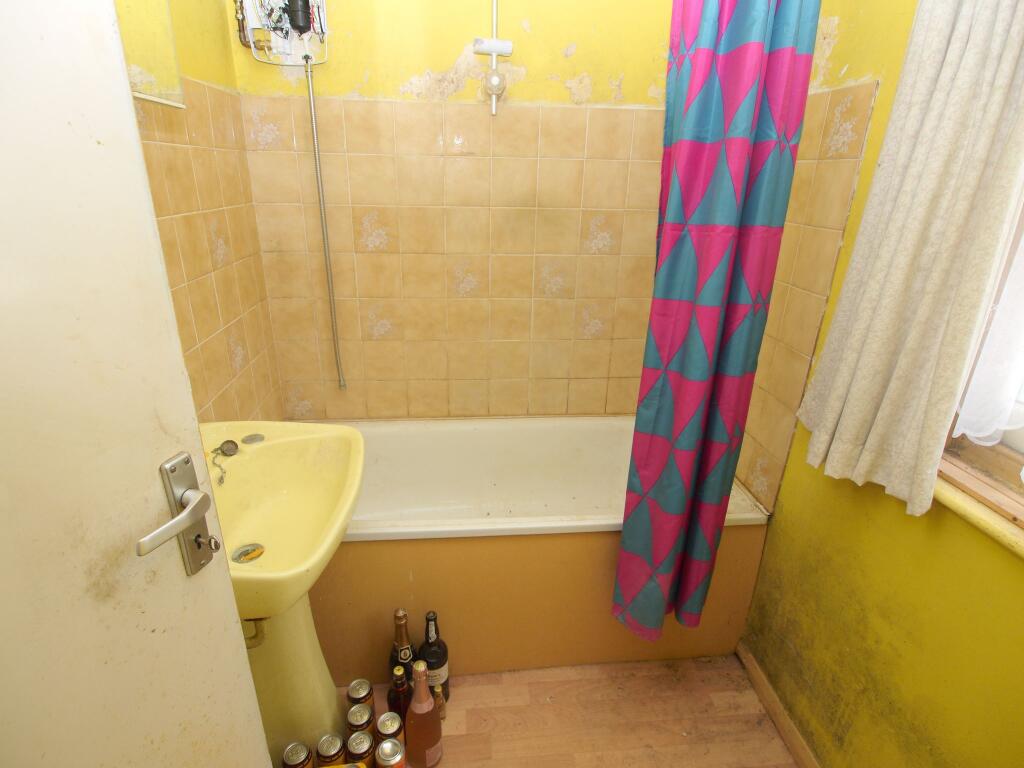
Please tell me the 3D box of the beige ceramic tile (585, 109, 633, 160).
[{"bbox_3d":[0.315,-0.801,1.719,0.150,0.150,0.010,-1,21,-5],"label":"beige ceramic tile"}]

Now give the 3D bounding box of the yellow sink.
[{"bbox_3d":[-0.550,0.295,1.165,0.445,0.200,0.590,-1,22,-5],"label":"yellow sink"}]

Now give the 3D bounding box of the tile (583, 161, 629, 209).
[{"bbox_3d":[0.312,-0.659,1.772,0.150,0.150,0.010,-1,21,-5],"label":"tile"}]

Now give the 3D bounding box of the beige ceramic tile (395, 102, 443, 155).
[{"bbox_3d":[-0.291,-0.795,1.665,0.150,0.150,0.010,-1,21,-5],"label":"beige ceramic tile"}]

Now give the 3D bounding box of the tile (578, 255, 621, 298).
[{"bbox_3d":[0.306,-0.378,1.893,0.151,0.151,0.009,-1,21,-5],"label":"tile"}]

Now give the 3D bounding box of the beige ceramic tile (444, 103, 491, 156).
[{"bbox_3d":[-0.139,-0.796,1.678,0.150,0.150,0.010,-1,21,-5],"label":"beige ceramic tile"}]

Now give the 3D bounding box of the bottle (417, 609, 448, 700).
[{"bbox_3d":[-0.215,0.755,1.468,0.080,0.302,0.080,-1,21,-5],"label":"bottle"}]

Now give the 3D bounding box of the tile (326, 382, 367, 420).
[{"bbox_3d":[-0.614,0.057,1.972,0.150,0.150,0.010,-1,21,-5],"label":"tile"}]

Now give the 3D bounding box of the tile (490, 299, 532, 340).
[{"bbox_3d":[-0.001,-0.233,1.920,0.151,0.151,0.009,-1,21,-5],"label":"tile"}]

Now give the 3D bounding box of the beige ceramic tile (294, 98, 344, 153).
[{"bbox_3d":[-0.593,-0.792,1.638,0.150,0.150,0.010,-1,22,-5],"label":"beige ceramic tile"}]

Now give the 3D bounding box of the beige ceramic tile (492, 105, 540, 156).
[{"bbox_3d":[0.013,-0.805,1.705,0.151,0.151,0.010,-1,22,-5],"label":"beige ceramic tile"}]

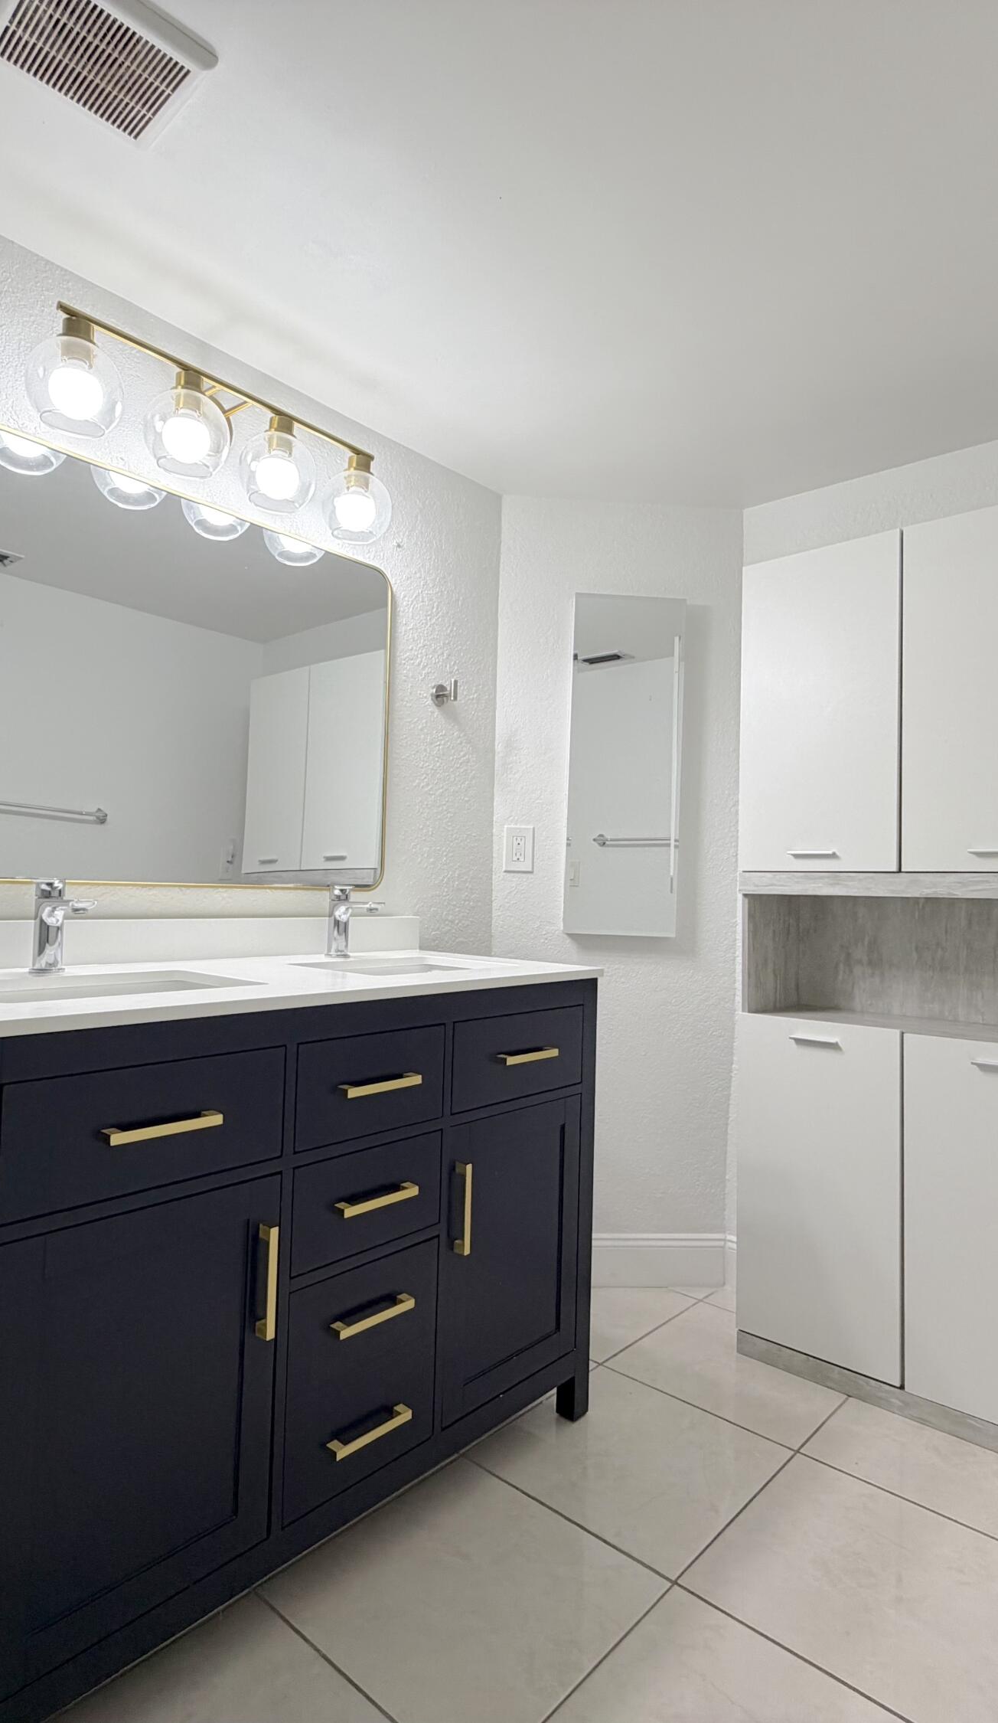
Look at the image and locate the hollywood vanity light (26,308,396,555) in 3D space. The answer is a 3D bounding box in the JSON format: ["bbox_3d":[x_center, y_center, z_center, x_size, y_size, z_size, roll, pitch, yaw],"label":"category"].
[{"bbox_3d":[-0.525,-0.809,1.799,0.188,0.203,0.764,-1,-3,41],"label":"hollywood vanity light"}]

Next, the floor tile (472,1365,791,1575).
[{"bbox_3d":[0.251,1.114,1.735,0.445,0.010,0.445,-1,-3,41],"label":"floor tile"}]

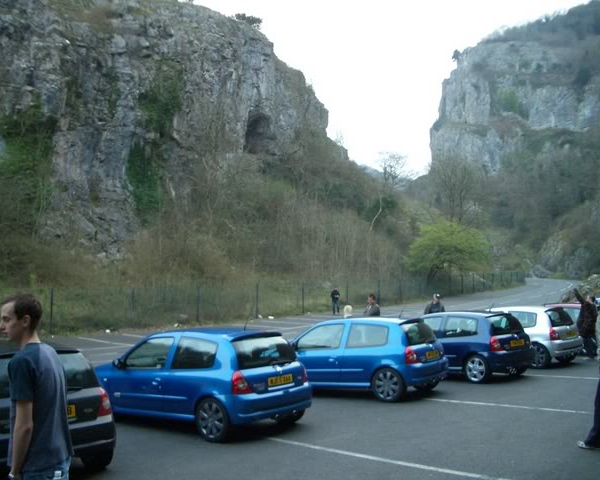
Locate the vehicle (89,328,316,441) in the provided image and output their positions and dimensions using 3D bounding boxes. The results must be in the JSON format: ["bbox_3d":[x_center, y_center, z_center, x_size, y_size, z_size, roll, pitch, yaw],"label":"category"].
[{"bbox_3d":[-1.730,2.102,9.888,3.810,1.420,1.680,-7,-7,38],"label":"vehicle"}]

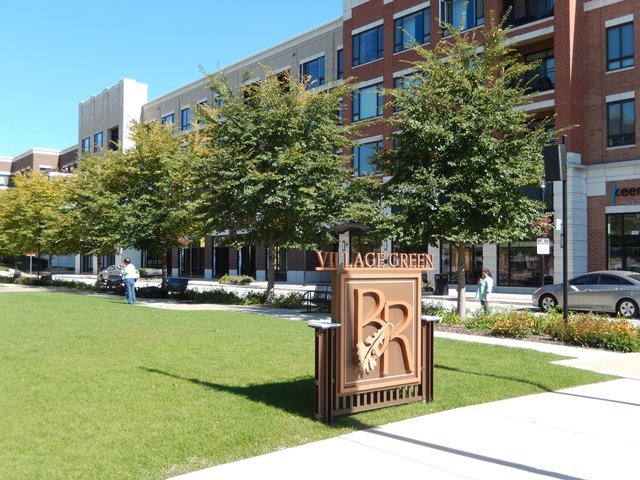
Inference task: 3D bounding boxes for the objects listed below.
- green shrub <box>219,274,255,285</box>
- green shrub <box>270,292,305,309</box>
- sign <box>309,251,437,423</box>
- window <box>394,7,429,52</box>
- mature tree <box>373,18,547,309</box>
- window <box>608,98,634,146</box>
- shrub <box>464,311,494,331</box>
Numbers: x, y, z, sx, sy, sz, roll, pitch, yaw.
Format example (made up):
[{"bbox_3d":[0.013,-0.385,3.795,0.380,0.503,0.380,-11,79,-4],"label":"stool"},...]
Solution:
[{"bbox_3d":[-5.601,2.647,44.667,1.300,0.640,2.400,1,-2,-38],"label":"green shrub"},{"bbox_3d":[-1.190,2.180,24.400,0.850,0.540,1.000,1,-2,-39],"label":"green shrub"},{"bbox_3d":[0.669,1.017,7.482,1.780,1.770,0.280,1,-2,-38],"label":"sign"},{"bbox_3d":[5.043,-11.393,36.345,0.200,1.820,2.680,1,-2,-39],"label":"window"},{"bbox_3d":[4.007,-1.917,18.604,4.800,8.314,4.900,0,-1,0],"label":"mature tree"},{"bbox_3d":[12.973,-5.021,28.653,0.200,1.950,1.250,1,-2,-39],"label":"window"},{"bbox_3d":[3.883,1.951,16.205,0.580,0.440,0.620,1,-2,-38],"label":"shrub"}]

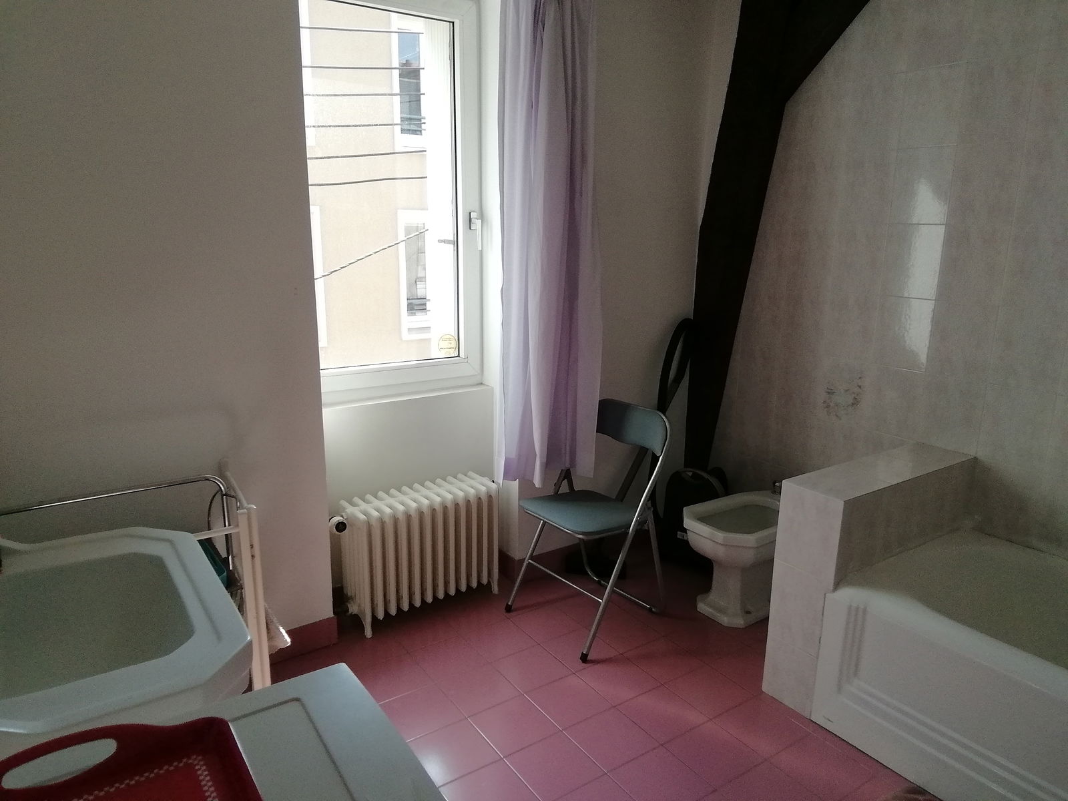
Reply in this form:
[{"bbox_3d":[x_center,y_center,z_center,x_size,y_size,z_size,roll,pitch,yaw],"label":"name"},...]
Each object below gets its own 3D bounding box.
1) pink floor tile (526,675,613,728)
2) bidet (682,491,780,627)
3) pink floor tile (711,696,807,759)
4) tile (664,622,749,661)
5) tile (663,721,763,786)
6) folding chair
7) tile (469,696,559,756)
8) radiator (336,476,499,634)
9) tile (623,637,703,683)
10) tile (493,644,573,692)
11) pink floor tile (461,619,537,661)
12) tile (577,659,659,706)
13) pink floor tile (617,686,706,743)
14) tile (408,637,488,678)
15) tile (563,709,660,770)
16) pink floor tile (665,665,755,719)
[{"bbox_3d":[0.106,0.921,2.264,0.198,0.010,0.198,-8,17,-34],"label":"pink floor tile"},{"bbox_3d":[0.828,0.596,2.814,0.580,0.386,0.325,-9,17,-33],"label":"bidet"},{"bbox_3d":[0.664,0.957,2.168,0.198,0.010,0.198,-9,17,-33],"label":"pink floor tile"},{"bbox_3d":[0.600,0.850,2.597,0.198,0.010,0.198,-8,17,-34],"label":"tile"},{"bbox_3d":[0.497,0.981,2.057,0.198,0.010,0.198,-8,17,-34],"label":"tile"},{"bbox_3d":[0.206,0.418,2.656,0.460,0.790,0.440,-10,18,-38],"label":"folding chair"},{"bbox_3d":[-0.059,0.946,2.153,0.198,0.010,0.198,-8,17,-34],"label":"tile"},{"bbox_3d":[-0.414,0.555,2.772,0.570,0.455,0.205,-10,17,-37],"label":"radiator"},{"bbox_3d":[0.439,0.875,2.488,0.198,0.010,0.198,-9,17,-33],"label":"tile"},{"bbox_3d":[-0.008,0.880,2.424,0.198,0.010,0.198,-8,17,-34],"label":"tile"},{"bbox_3d":[-0.121,0.838,2.583,0.198,0.010,0.198,-8,17,-34],"label":"pink floor tile"},{"bbox_3d":[0.270,0.897,2.375,0.198,0.010,0.198,-8,17,-34],"label":"tile"},{"bbox_3d":[0.384,0.939,2.216,0.198,0.010,0.198,-8,17,-34],"label":"pink floor tile"},{"bbox_3d":[-0.286,0.862,2.472,0.198,0.010,0.198,-8,17,-34],"label":"tile"},{"bbox_3d":[0.221,0.965,2.109,0.198,0.010,0.198,-9,17,-33],"label":"tile"},{"bbox_3d":[0.552,0.916,2.328,0.198,0.010,0.198,-9,17,-33],"label":"pink floor tile"}]

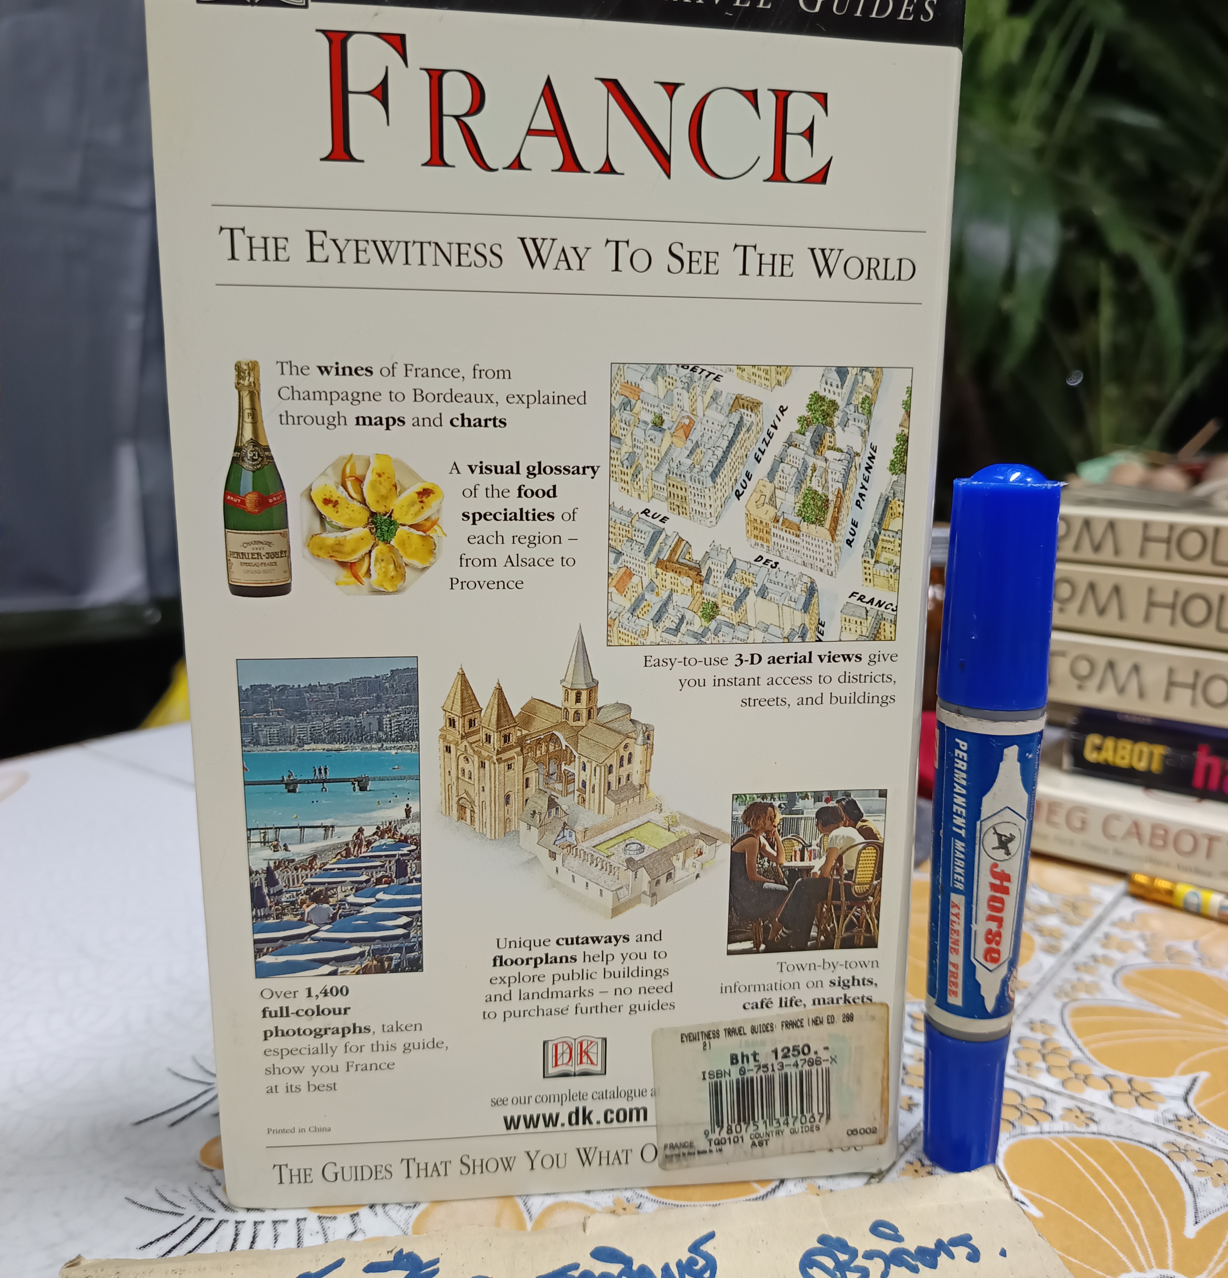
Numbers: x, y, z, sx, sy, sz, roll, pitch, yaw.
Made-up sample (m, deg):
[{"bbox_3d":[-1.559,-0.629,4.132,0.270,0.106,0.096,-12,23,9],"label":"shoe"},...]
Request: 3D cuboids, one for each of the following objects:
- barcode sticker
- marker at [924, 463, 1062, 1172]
[{"bbox_3d":[0.031,0.088,0.222,0.046,0.031,0.001,-4,11,-7],"label":"barcode sticker"},{"bbox_3d":[0.071,0.037,0.220,0.020,0.140,0.020,0,11,-3],"label":"marker"}]

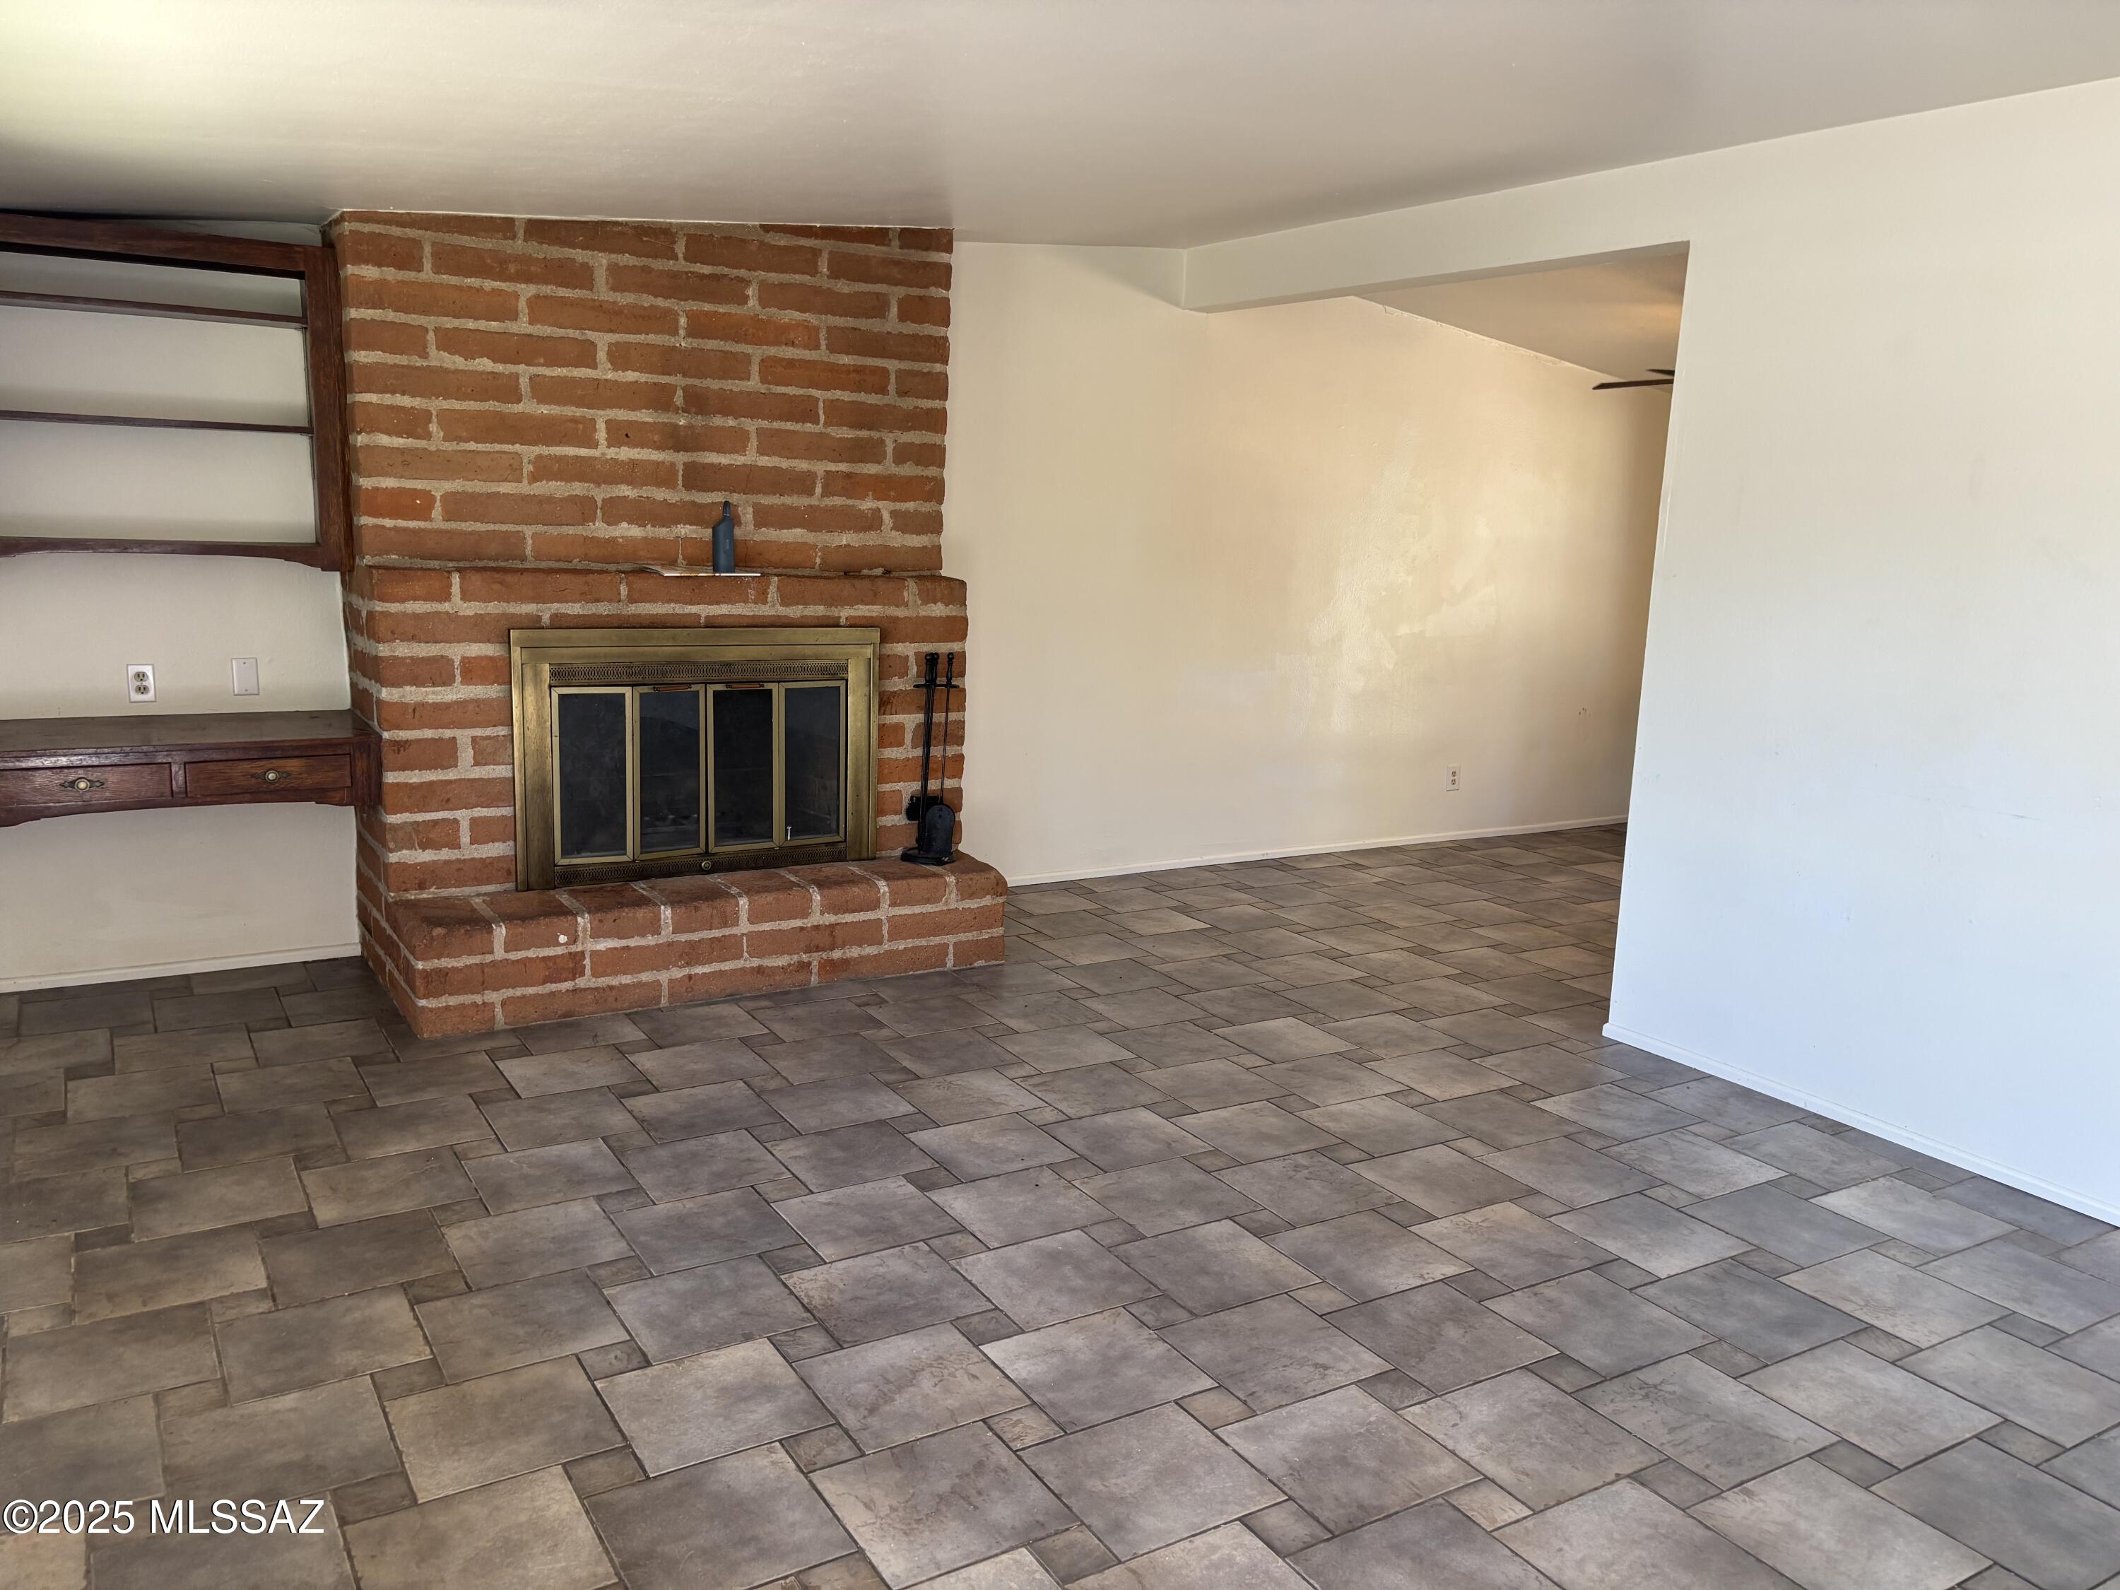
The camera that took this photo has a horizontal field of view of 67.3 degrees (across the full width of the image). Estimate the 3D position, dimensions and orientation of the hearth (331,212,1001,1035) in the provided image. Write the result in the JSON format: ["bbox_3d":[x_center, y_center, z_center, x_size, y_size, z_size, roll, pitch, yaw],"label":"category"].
[{"bbox_3d":[-1.168,-0.635,5.025,1.855,2.376,0.917,-4,12,-31],"label":"hearth"}]

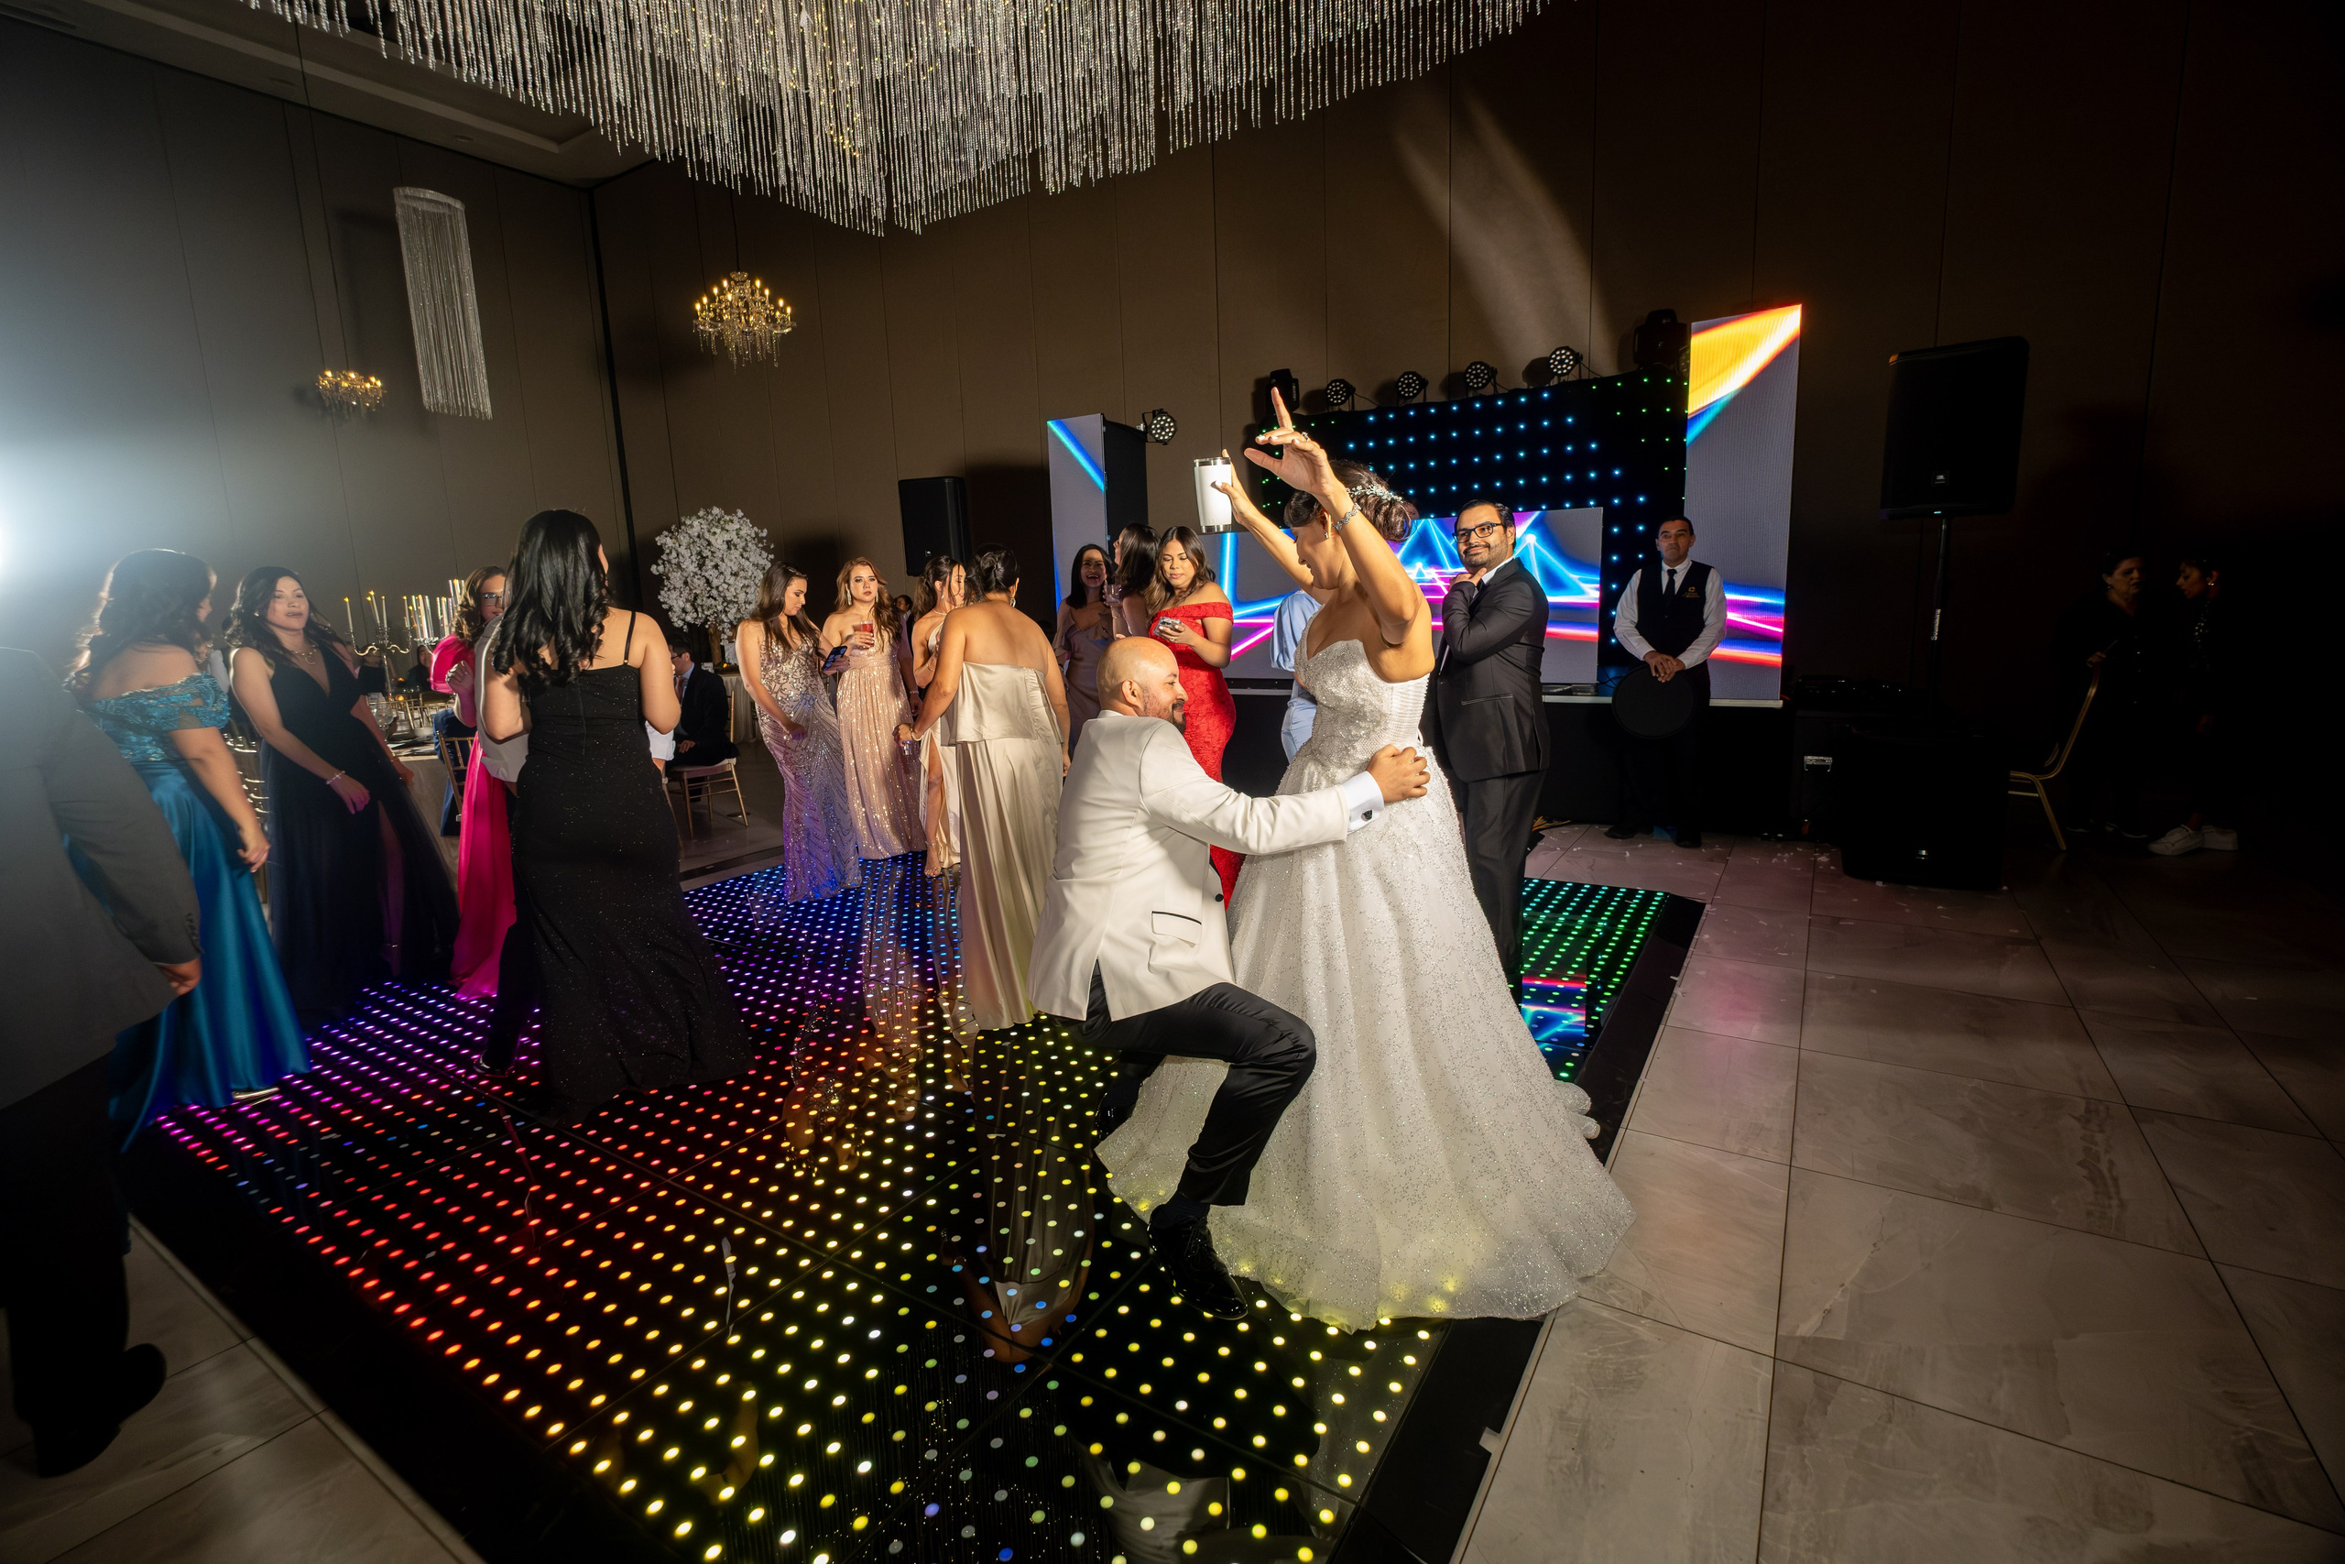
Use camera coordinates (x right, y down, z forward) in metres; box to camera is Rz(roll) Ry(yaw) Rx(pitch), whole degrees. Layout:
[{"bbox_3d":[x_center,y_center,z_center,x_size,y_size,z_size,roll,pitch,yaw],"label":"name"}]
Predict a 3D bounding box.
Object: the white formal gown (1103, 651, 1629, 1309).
[{"bbox_3d":[0.432,0.301,2.517,1.220,1.320,1.150,-4,10,-11],"label":"white formal gown"}]

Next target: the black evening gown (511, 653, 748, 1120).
[{"bbox_3d":[-1.665,0.246,3.111,0.550,1.300,0.560,-8,12,-29],"label":"black evening gown"}]

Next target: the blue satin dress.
[{"bbox_3d":[-2.945,0.309,3.099,0.500,1.270,0.520,2,11,20],"label":"blue satin dress"}]

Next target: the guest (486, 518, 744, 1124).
[{"bbox_3d":[-1.673,0.073,3.092,0.680,1.690,0.560,-7,11,-26],"label":"guest"}]

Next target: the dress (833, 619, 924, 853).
[{"bbox_3d":[-1.731,-0.252,6.083,0.450,1.340,0.400,-7,10,-24],"label":"dress"}]

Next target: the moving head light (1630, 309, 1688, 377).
[{"bbox_3d":[3.077,-2.763,6.554,0.310,0.370,0.280,4,12,32],"label":"moving head light"}]

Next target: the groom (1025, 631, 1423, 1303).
[{"bbox_3d":[0.102,0.330,2.398,0.800,1.330,0.760,-6,11,-21],"label":"groom"}]

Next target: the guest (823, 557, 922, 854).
[{"bbox_3d":[-1.717,-0.421,5.939,0.500,1.680,0.420,-4,10,-11],"label":"guest"}]

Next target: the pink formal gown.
[{"bbox_3d":[-2.477,0.117,4.015,0.480,1.360,0.520,4,11,33],"label":"pink formal gown"}]

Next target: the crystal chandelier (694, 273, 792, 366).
[{"bbox_3d":[-3.626,-3.909,8.813,0.790,0.740,0.790,4,12,32],"label":"crystal chandelier"}]

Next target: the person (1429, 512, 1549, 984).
[{"bbox_3d":[1.098,-0.107,3.590,0.420,1.660,0.500,-5,10,-15],"label":"person"}]

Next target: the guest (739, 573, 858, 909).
[{"bbox_3d":[-1.841,-0.253,5.175,0.460,1.630,0.460,8,14,43],"label":"guest"}]

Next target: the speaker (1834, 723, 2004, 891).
[{"bbox_3d":[3.633,0.091,5.059,0.590,0.670,0.680,4,11,32],"label":"speaker"}]

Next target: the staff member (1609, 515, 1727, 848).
[{"bbox_3d":[2.724,-0.540,5.766,0.600,1.750,0.400,4,11,32],"label":"staff member"}]

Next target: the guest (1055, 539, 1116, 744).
[{"bbox_3d":[-0.418,-0.443,5.792,0.460,1.709,0.360,-5,10,-14],"label":"guest"}]

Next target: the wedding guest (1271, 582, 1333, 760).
[{"bbox_3d":[0.615,-0.156,3.990,0.500,1.680,0.380,-5,11,-17],"label":"wedding guest"}]

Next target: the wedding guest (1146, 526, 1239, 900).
[{"bbox_3d":[0.035,-0.138,4.040,0.460,1.670,0.380,5,13,36],"label":"wedding guest"}]

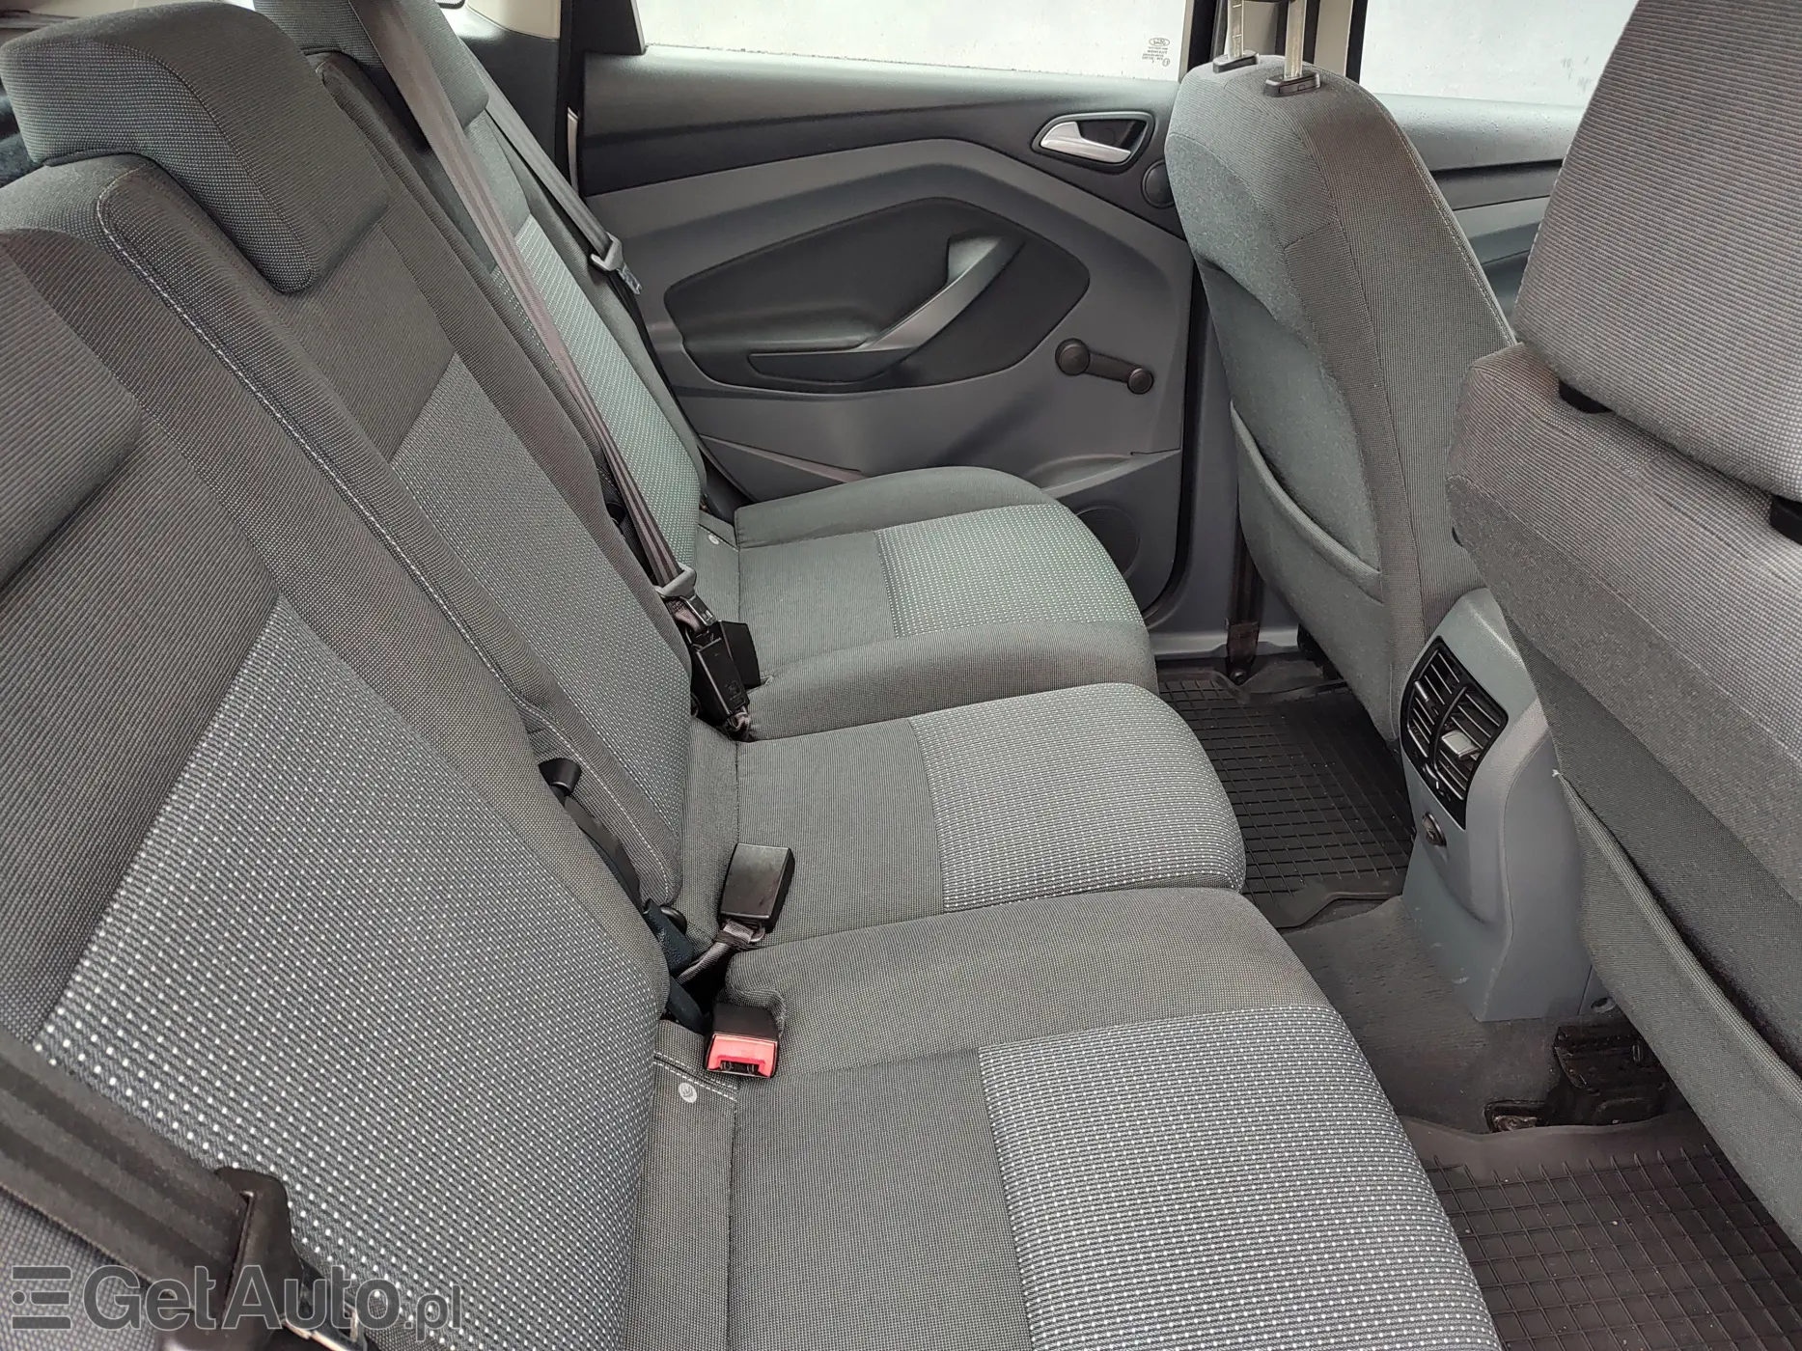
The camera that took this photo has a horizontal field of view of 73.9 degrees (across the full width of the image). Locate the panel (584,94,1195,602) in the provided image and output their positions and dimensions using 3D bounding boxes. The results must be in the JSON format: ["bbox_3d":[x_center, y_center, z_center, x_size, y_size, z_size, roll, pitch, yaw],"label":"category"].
[{"bbox_3d":[0.018,-0.367,1.564,0.780,0.710,0.120,-3,34,-5],"label":"panel"}]

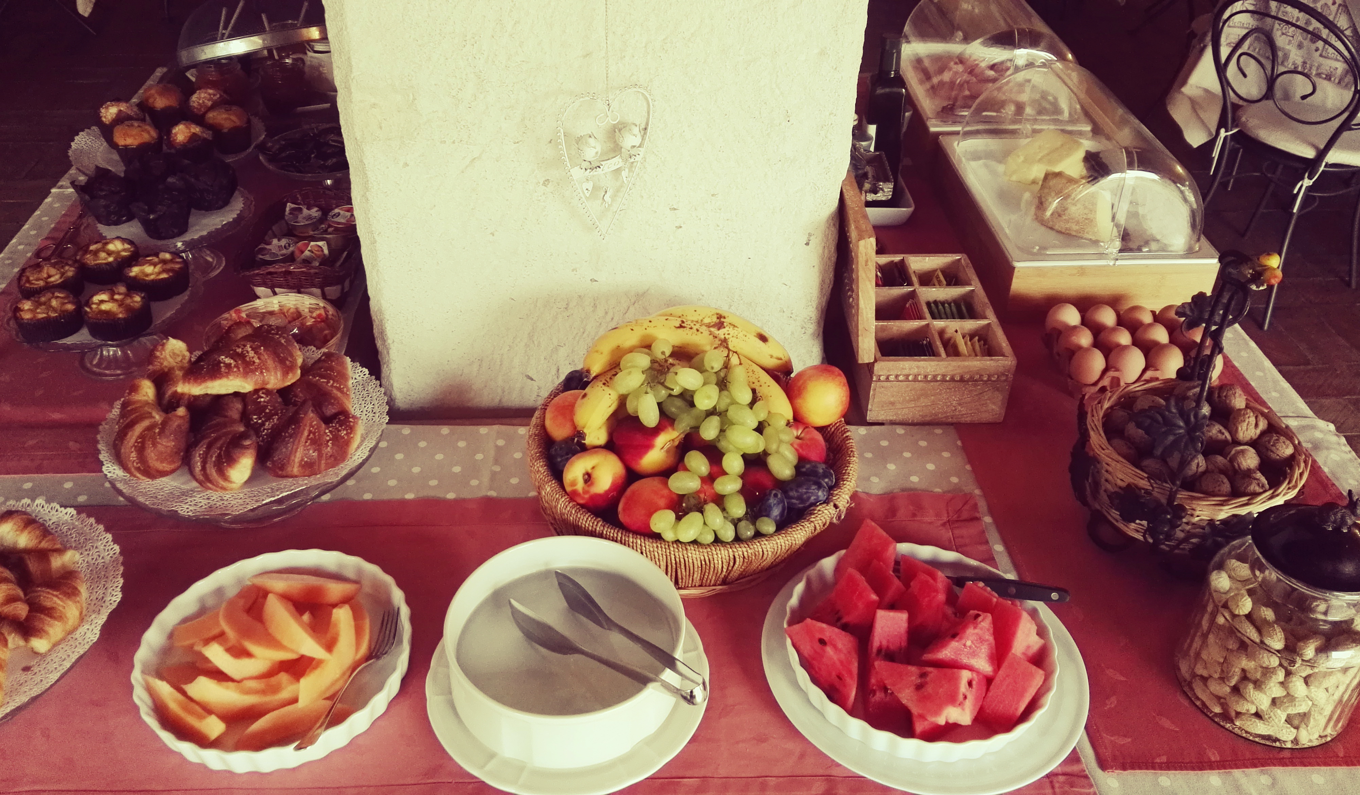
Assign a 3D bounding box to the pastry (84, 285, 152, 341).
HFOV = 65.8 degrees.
[{"bbox_3d":[-0.689,-0.103,1.288,0.082,0.042,0.082,0,35,0],"label":"pastry"}]

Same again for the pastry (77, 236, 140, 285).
[{"bbox_3d":[-0.716,-0.174,1.318,0.069,0.042,0.069,1,34,-1],"label":"pastry"}]

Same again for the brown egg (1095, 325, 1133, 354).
[{"bbox_3d":[0.566,-0.068,1.369,0.044,0.056,0.044,2,35,0],"label":"brown egg"}]

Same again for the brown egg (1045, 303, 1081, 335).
[{"bbox_3d":[0.515,-0.101,1.414,0.044,0.056,0.044,2,35,0],"label":"brown egg"}]

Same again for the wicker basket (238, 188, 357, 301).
[{"bbox_3d":[-0.531,-0.218,1.537,0.163,0.082,0.250,-3,35,-7],"label":"wicker basket"}]

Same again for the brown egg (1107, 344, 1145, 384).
[{"bbox_3d":[0.555,-0.040,1.309,0.043,0.056,0.043,1,34,-1],"label":"brown egg"}]

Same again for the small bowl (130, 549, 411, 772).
[{"bbox_3d":[-0.353,0.232,0.935,0.232,0.045,0.232,1,35,-1],"label":"small bowl"}]

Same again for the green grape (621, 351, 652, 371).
[{"bbox_3d":[-0.044,-0.037,1.064,0.030,0.021,0.021,-12,34,1],"label":"green grape"}]

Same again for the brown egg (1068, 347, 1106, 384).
[{"bbox_3d":[0.501,-0.037,1.289,0.045,0.056,0.045,0,35,0],"label":"brown egg"}]

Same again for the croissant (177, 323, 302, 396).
[{"bbox_3d":[-0.463,-0.041,1.106,0.126,0.060,0.070,-20,34,-7],"label":"croissant"}]

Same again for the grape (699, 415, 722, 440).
[{"bbox_3d":[0.031,0.031,1.064,0.020,0.028,0.020,23,17,-15],"label":"grape"}]

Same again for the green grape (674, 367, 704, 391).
[{"bbox_3d":[0.010,-0.019,1.101,0.029,0.022,0.022,20,36,-3],"label":"green grape"}]

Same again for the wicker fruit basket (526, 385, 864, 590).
[{"bbox_3d":[0.012,0.080,1.119,0.347,0.099,0.347,0,35,0],"label":"wicker fruit basket"}]

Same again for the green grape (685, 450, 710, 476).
[{"bbox_3d":[0.017,0.061,0.980,0.021,0.028,0.021,-36,4,22],"label":"green grape"}]

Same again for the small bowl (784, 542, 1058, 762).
[{"bbox_3d":[0.213,0.228,0.949,0.238,0.044,0.238,1,35,-1],"label":"small bowl"}]

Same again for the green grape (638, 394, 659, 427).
[{"bbox_3d":[-0.031,0.012,1.027,0.021,0.033,0.021,-6,7,-2],"label":"green grape"}]

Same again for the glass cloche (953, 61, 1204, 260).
[{"bbox_3d":[0.608,-0.371,1.601,0.257,0.153,0.408,0,35,-1],"label":"glass cloche"}]

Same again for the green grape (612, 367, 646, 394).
[{"bbox_3d":[-0.051,-0.017,1.055,0.034,0.024,0.024,-24,2,3],"label":"green grape"}]

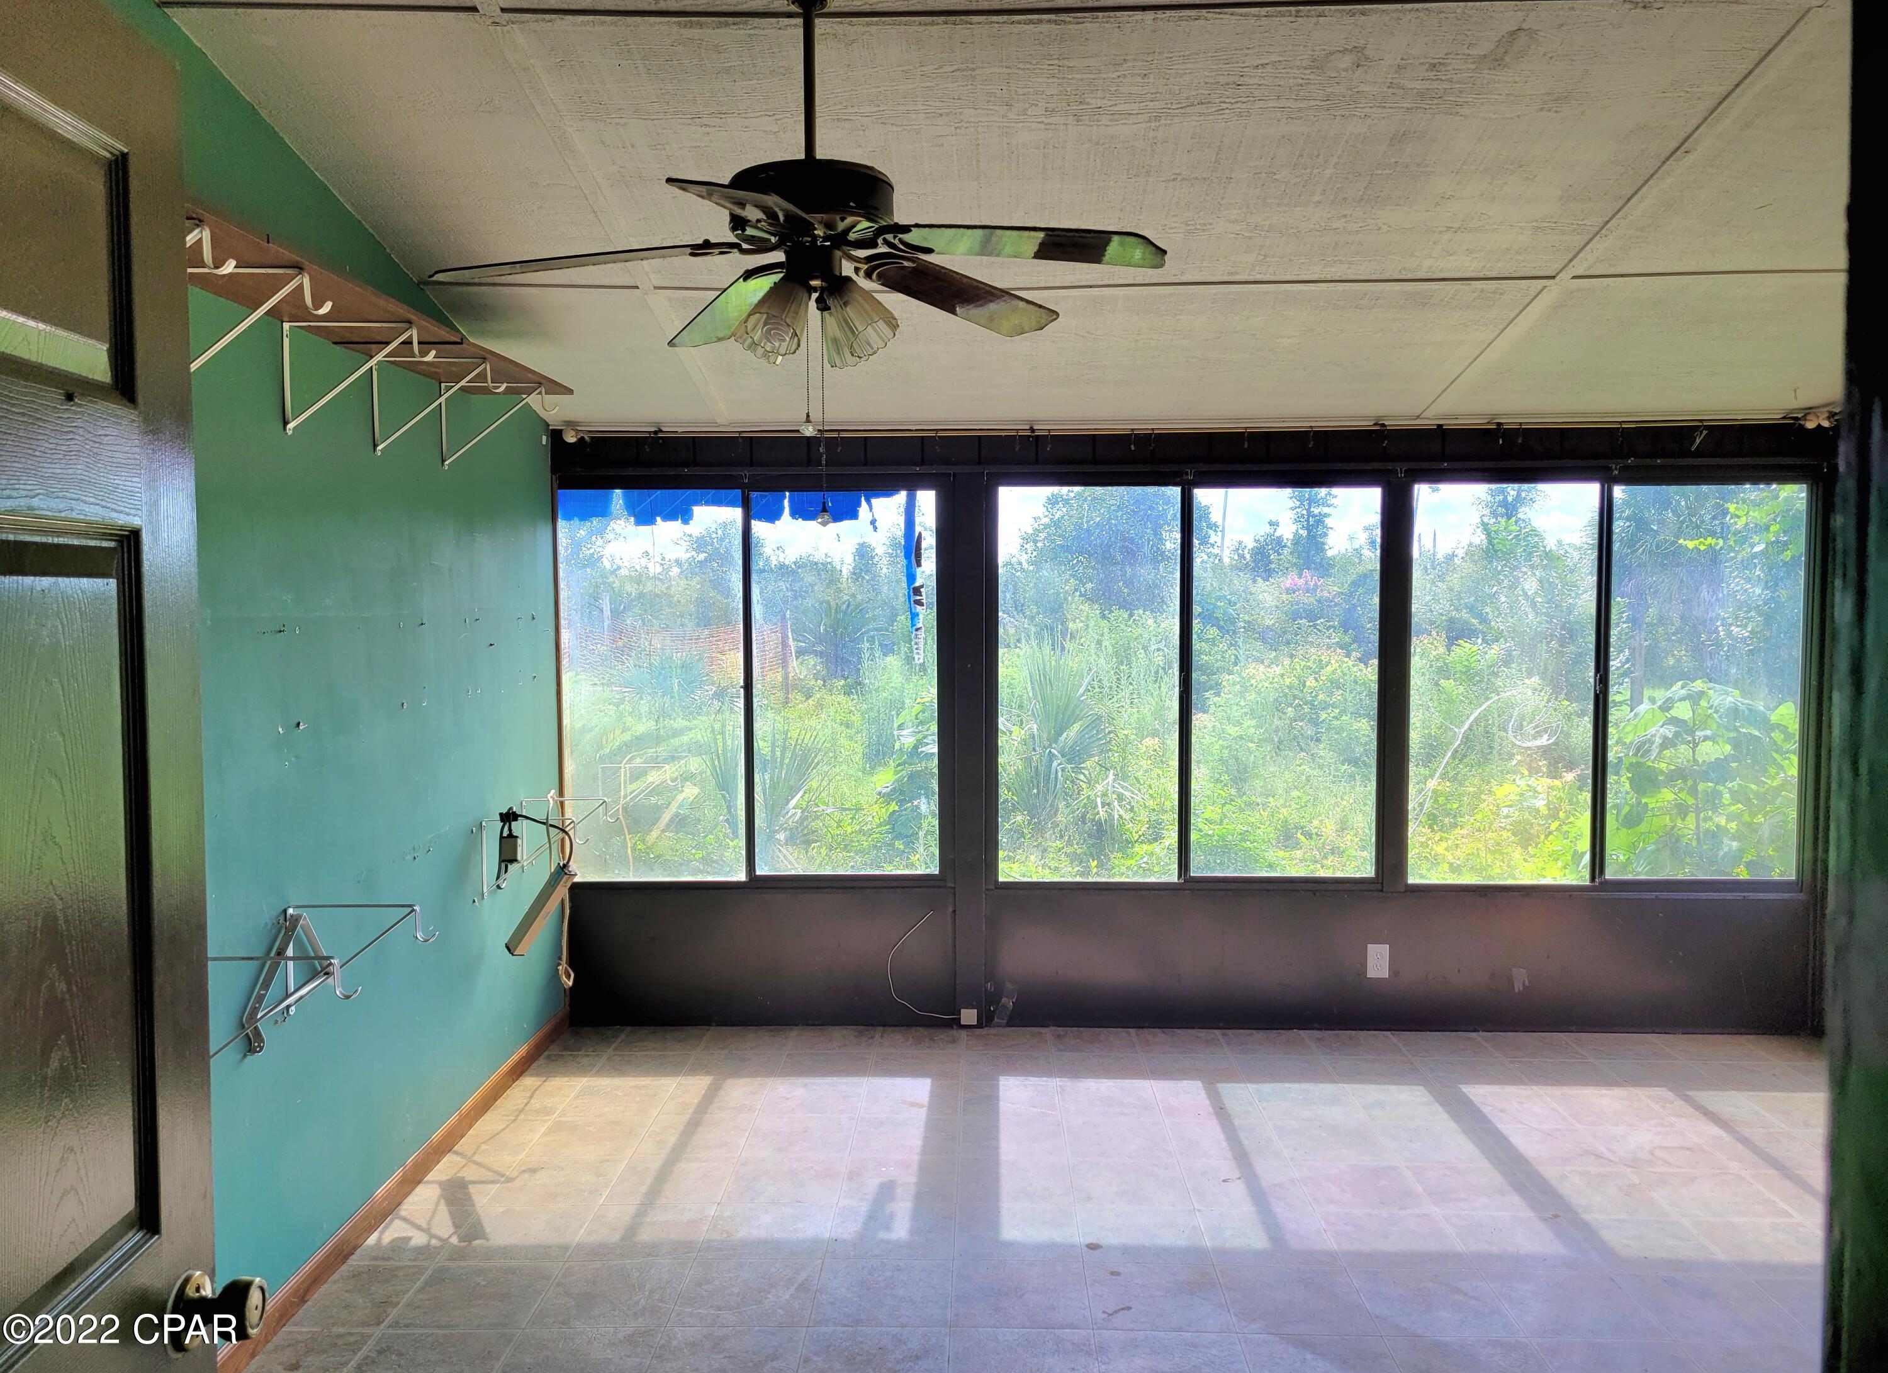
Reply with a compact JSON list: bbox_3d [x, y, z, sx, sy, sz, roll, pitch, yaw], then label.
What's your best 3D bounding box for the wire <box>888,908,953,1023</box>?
[{"bbox_3d":[-0.079,1.008,5.133,0.248,0.399,0.030,0,4,2],"label":"wire"}]

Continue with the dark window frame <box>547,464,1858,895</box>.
[{"bbox_3d":[0.836,-0.021,5.066,4.481,1.530,0.100,0,4,2],"label":"dark window frame"}]

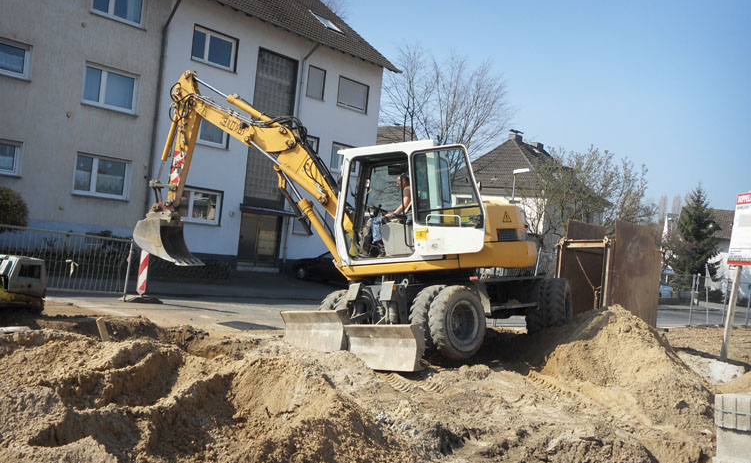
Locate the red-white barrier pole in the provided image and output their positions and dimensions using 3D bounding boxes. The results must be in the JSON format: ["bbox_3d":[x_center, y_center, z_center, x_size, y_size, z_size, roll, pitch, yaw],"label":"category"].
[{"bbox_3d":[-4.735,0.821,16.700,0.250,1.020,0.080,4,-2,38],"label":"red-white barrier pole"}]

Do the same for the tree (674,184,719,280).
[{"bbox_3d":[23.365,0.814,60.000,3.700,8.400,3.700,4,-2,38],"label":"tree"}]

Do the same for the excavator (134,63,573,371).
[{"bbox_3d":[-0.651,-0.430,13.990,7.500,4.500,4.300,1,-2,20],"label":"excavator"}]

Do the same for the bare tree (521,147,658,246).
[{"bbox_3d":[11.111,-0.160,43.000,6.400,7.700,6.400,4,-2,38],"label":"bare tree"}]

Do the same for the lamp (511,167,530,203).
[{"bbox_3d":[6.245,0.092,36.000,0.900,5.800,0.250,4,-2,38],"label":"lamp"}]

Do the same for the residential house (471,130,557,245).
[{"bbox_3d":[10.317,-1.326,56.970,9.300,10.600,10.500,4,-2,38],"label":"residential house"}]

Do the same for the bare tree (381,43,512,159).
[{"bbox_3d":[3.630,-3.517,44.000,7.200,13.000,7.200,4,-2,38],"label":"bare tree"}]

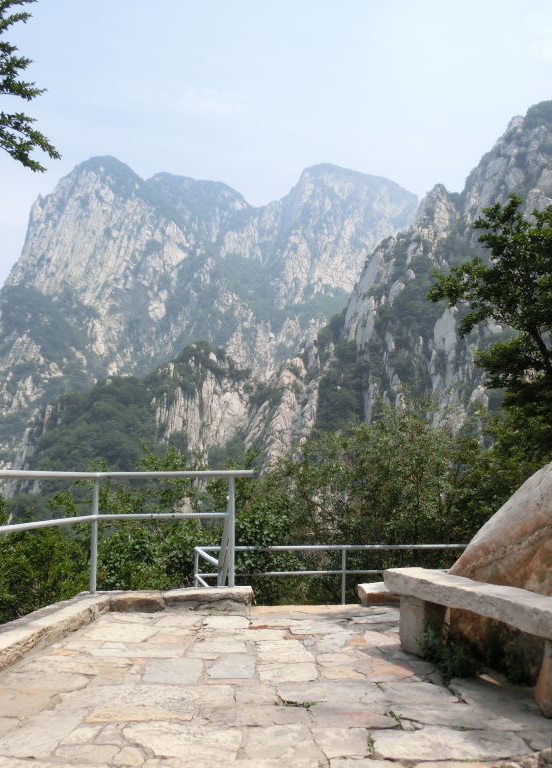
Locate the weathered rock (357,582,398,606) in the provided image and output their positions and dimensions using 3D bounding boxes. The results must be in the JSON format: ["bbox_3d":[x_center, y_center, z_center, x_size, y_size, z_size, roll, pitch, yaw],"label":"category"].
[{"bbox_3d":[1.148,2.088,7.079,0.644,0.161,0.518,-1,-8,5],"label":"weathered rock"}]

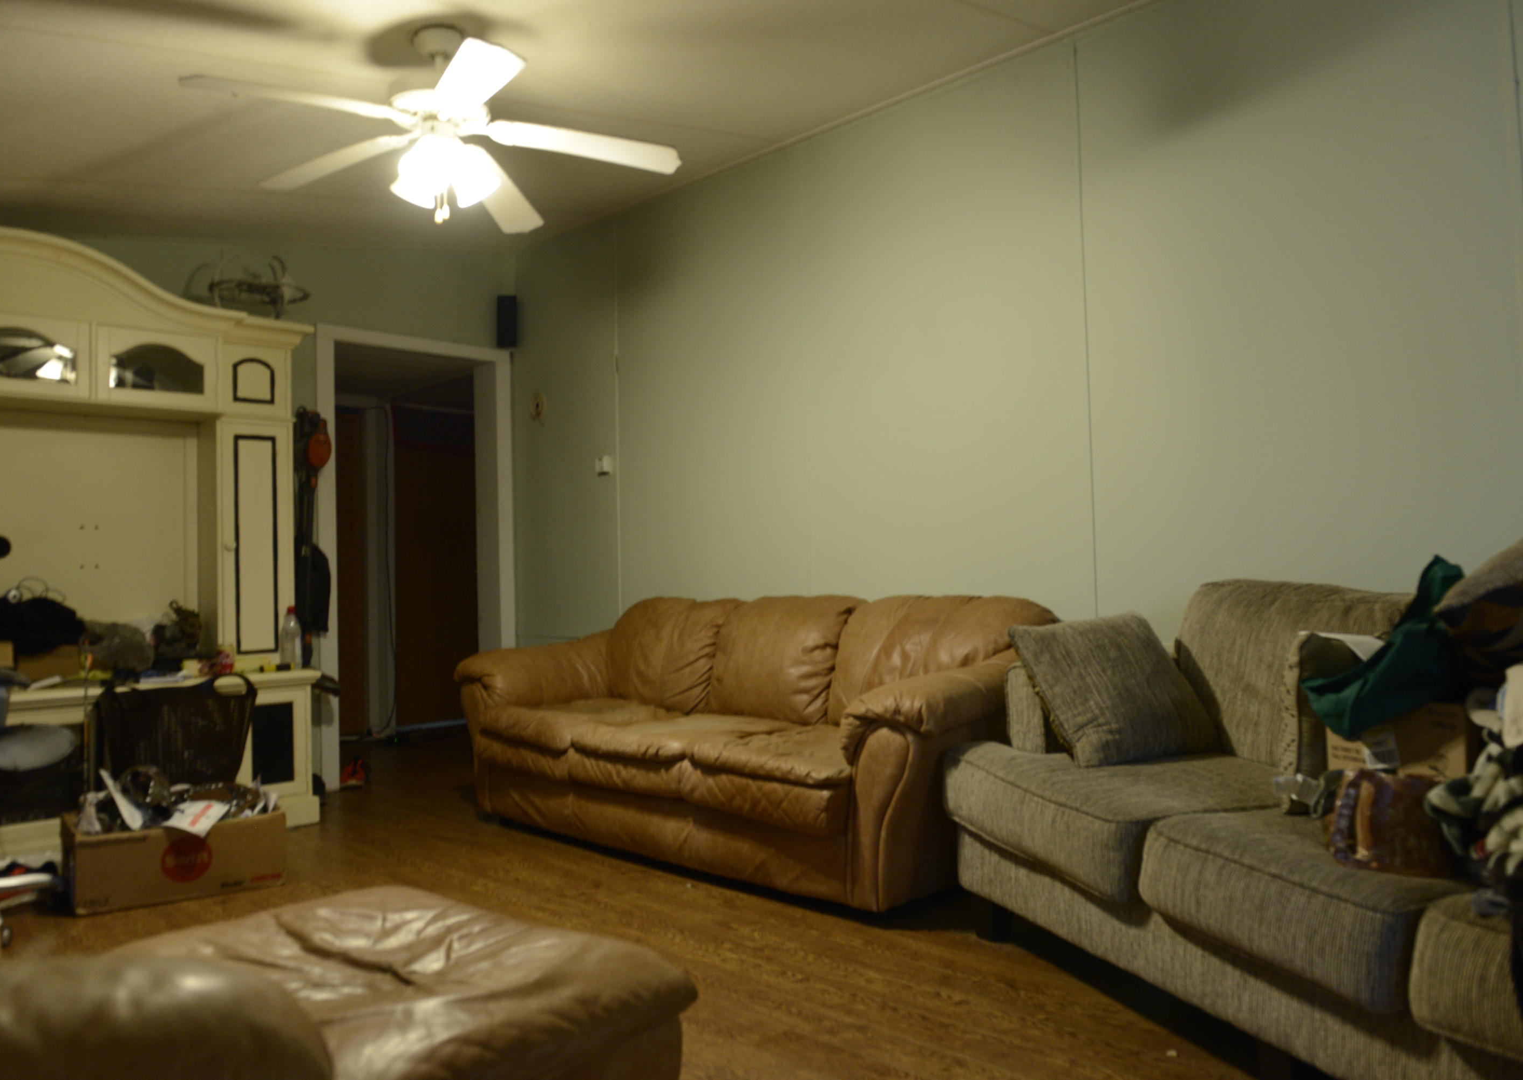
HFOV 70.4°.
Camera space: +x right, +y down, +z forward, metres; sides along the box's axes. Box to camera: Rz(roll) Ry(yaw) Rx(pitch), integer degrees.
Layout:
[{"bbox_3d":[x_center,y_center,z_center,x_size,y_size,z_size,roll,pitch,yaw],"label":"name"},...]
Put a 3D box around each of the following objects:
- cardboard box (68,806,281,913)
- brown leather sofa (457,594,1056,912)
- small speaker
[{"bbox_3d":[-1.868,0.989,3.453,0.560,0.220,0.440,0,-3,-34],"label":"cardboard box"},{"bbox_3d":[-0.114,0.635,3.865,2.150,0.860,0.970,-4,-3,42],"label":"brown leather sofa"},{"bbox_3d":[-1.338,-1.138,5.670,0.105,0.265,0.105,-1,-2,-9],"label":"small speaker"}]

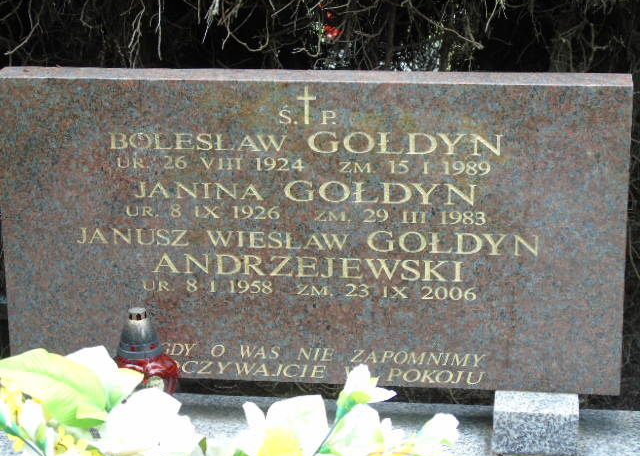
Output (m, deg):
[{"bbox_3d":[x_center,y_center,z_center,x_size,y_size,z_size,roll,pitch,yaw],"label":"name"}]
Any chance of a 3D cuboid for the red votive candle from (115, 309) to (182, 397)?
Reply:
[{"bbox_3d":[-0.247,0.198,2.103,0.098,0.182,0.098,-9,20,-23],"label":"red votive candle"}]

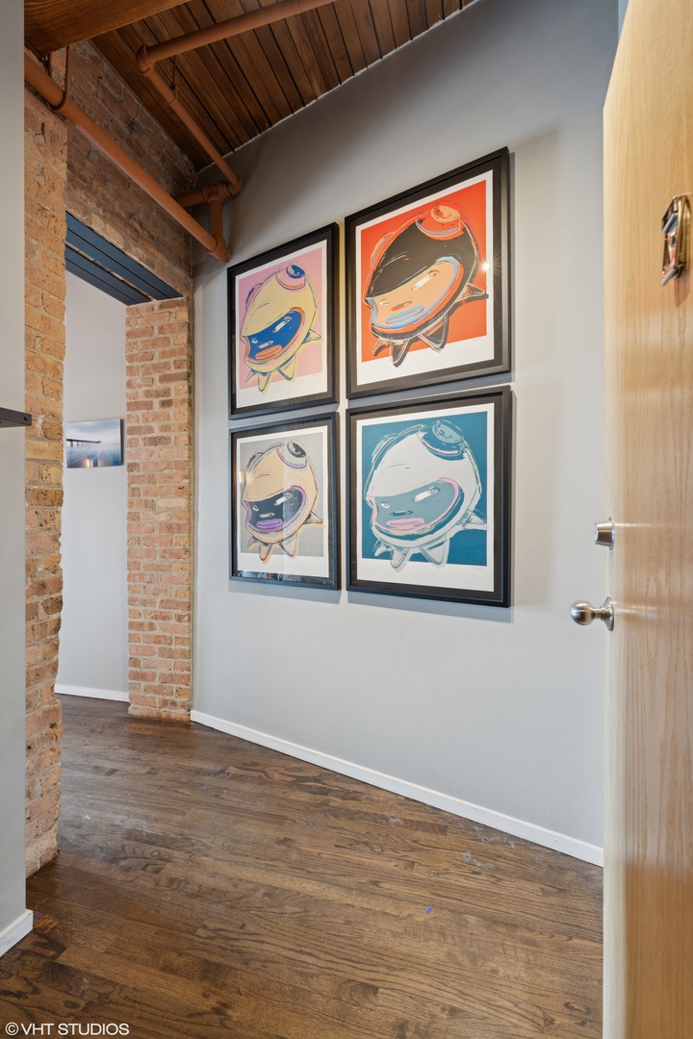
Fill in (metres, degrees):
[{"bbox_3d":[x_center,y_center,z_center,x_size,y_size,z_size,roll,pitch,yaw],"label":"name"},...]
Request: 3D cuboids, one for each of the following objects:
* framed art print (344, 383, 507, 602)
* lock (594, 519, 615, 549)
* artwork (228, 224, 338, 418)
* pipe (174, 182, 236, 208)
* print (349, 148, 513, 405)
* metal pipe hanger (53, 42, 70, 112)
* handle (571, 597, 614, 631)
[{"bbox_3d":[0.294,-0.080,1.808,0.671,0.775,0.034,0,0,33],"label":"framed art print"},{"bbox_3d":[0.523,0.028,0.943,0.028,0.066,0.066,0,0,19],"label":"lock"},{"bbox_3d":[-0.316,-0.895,2.195,0.671,0.775,0.034,0,0,33],"label":"artwork"},{"bbox_3d":[-0.718,-1.655,2.354,0.360,0.062,0.064,0,0,16],"label":"pipe"},{"bbox_3d":[0.291,-0.900,1.801,0.671,0.775,0.034,0,0,33],"label":"print"},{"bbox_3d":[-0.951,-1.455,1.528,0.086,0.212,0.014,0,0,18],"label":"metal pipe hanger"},{"bbox_3d":[0.500,0.192,0.951,0.077,0.069,0.069,0,0,19],"label":"handle"}]

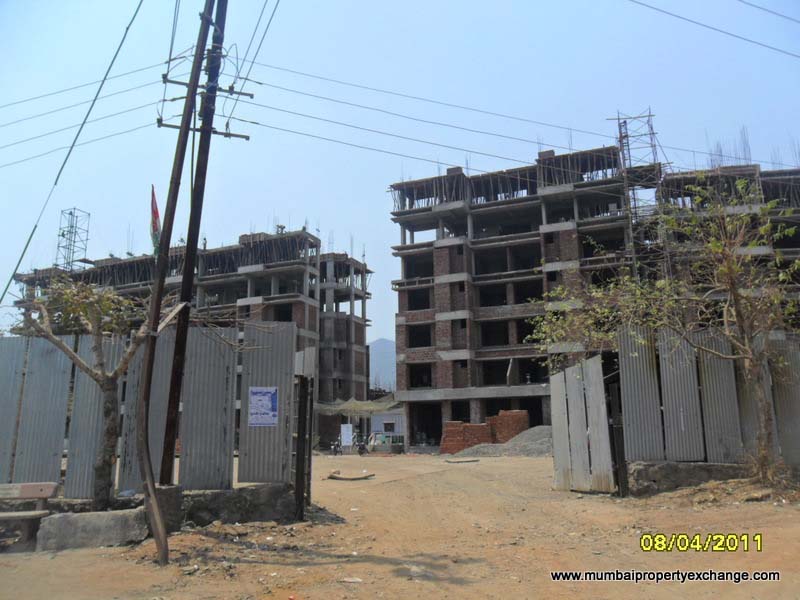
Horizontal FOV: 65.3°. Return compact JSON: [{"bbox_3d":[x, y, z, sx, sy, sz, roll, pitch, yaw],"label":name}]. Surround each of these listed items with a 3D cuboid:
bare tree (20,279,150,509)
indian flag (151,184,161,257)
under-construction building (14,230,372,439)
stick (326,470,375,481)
[{"bbox_3d":[-4.420,1.342,8.770,1.750,3.150,1.650,4,-13,-26],"label":"bare tree"},{"bbox_3d":[-3.766,-1.224,9.611,0.180,1.150,0.130,3,-12,-22],"label":"indian flag"},{"bbox_3d":[-23.439,6.549,68.124,39.500,19.700,12.500,-6,-12,24],"label":"under-construction building"},{"bbox_3d":[-1.565,5.580,19.726,1.600,0.200,0.400,-1,-11,0],"label":"stick"}]

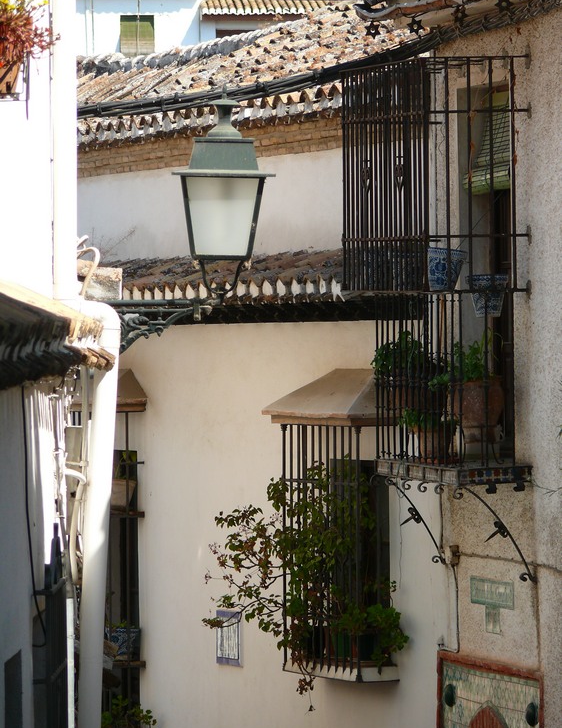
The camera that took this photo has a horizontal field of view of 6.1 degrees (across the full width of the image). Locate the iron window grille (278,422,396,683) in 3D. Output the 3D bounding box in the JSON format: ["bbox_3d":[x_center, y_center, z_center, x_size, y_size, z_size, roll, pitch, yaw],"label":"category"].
[{"bbox_3d":[0.360,1.121,31.675,0.260,1.520,1.120,-1,1,-23],"label":"iron window grille"}]

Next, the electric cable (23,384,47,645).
[{"bbox_3d":[-1.003,0.620,21.500,0.100,1.050,0.150,-1,1,0],"label":"electric cable"}]

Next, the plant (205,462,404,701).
[{"bbox_3d":[0.152,1.280,31.400,0.860,1.330,1.050,-1,1,-23],"label":"plant"}]

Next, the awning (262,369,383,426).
[{"bbox_3d":[0.296,0.192,31.587,0.350,0.320,1.350,-1,1,-23],"label":"awning"}]

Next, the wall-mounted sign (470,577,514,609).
[{"bbox_3d":[1.173,1.271,29.300,0.030,0.145,0.650,-1,1,-18],"label":"wall-mounted sign"}]

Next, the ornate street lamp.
[{"bbox_3d":[-0.264,-0.802,24.500,0.475,0.960,0.475,-1,1,0],"label":"ornate street lamp"}]

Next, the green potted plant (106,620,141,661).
[{"bbox_3d":[-1.040,1.831,35.000,0.225,0.275,0.225,-1,1,0],"label":"green potted plant"}]

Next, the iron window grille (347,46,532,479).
[{"bbox_3d":[0.854,-0.534,29.297,0.600,2.270,1.450,-1,1,-18],"label":"iron window grille"}]

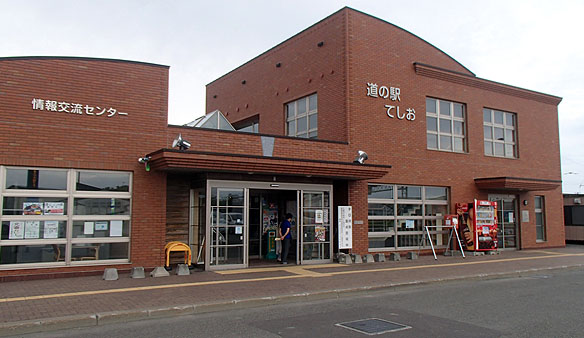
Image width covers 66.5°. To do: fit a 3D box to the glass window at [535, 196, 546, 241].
[{"bbox_3d":[11.532,2.341,20.828,0.772,2.128,0.119,4,-6,-30],"label":"glass window"}]

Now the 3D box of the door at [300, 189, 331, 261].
[{"bbox_3d":[0.723,1.733,13.314,1.060,2.150,0.080,3,-6,-31],"label":"door"}]

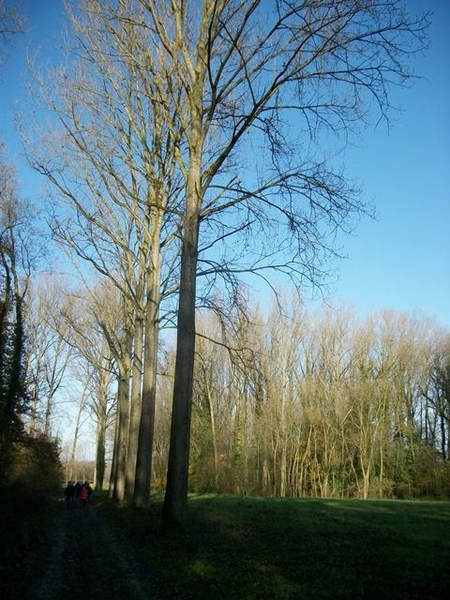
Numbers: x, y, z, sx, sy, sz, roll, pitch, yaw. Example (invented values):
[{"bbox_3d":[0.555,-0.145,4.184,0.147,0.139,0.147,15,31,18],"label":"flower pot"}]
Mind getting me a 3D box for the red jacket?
[{"bbox_3d":[-8.909,12.209,35.000,0.560,0.800,0.340,4,-19,-13],"label":"red jacket"}]

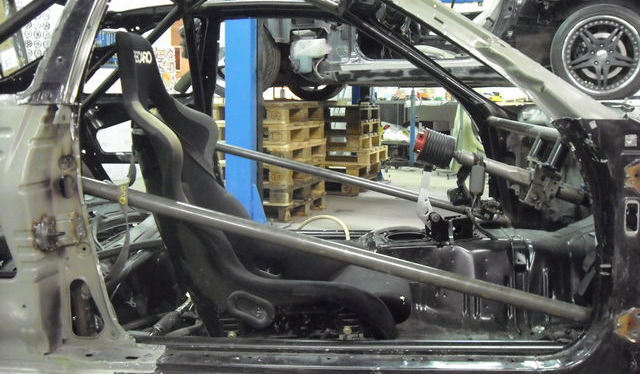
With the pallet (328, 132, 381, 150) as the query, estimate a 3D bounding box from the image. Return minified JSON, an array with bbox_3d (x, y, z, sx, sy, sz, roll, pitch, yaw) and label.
[{"bbox_3d":[-0.052,-0.479,7.152,1.200,0.144,0.800,2,6,19],"label":"pallet"}]

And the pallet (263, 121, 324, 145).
[{"bbox_3d":[-0.665,-0.431,5.396,1.200,0.144,0.800,2,6,20],"label":"pallet"}]

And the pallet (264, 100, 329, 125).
[{"bbox_3d":[-0.676,-0.574,5.381,1.200,0.144,0.800,2,6,20],"label":"pallet"}]

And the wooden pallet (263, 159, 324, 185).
[{"bbox_3d":[-0.662,-0.144,5.426,1.200,0.144,0.800,2,6,20],"label":"wooden pallet"}]

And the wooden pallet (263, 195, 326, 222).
[{"bbox_3d":[-0.660,0.142,5.457,1.200,0.144,0.800,2,6,20],"label":"wooden pallet"}]

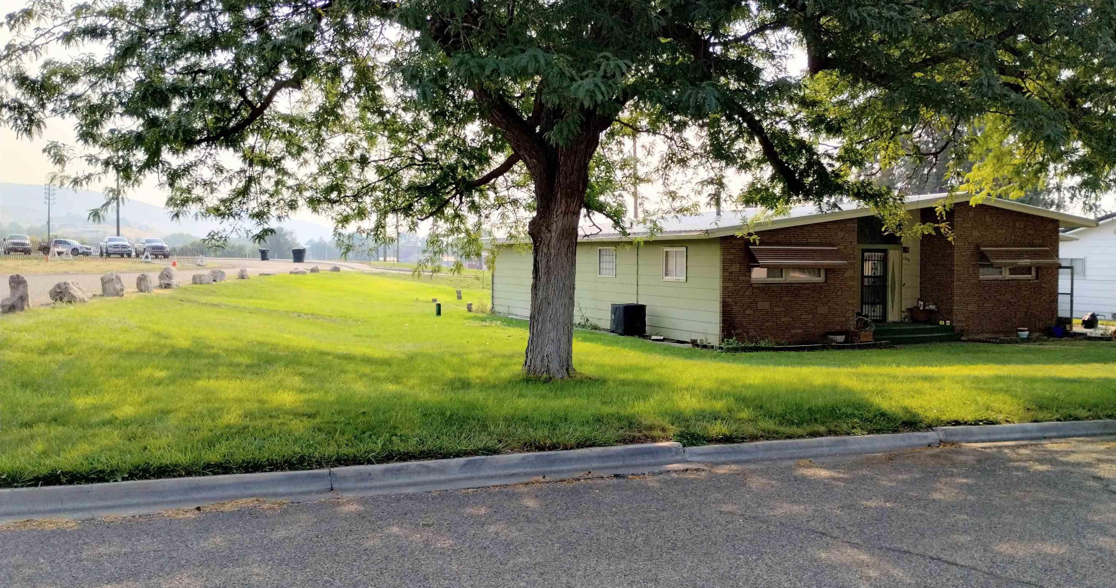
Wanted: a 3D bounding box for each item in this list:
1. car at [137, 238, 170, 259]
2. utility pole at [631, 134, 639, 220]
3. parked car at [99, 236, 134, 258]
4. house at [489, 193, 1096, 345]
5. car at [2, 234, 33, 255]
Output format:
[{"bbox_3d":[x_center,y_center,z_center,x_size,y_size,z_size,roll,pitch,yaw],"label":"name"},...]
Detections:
[{"bbox_3d":[-38.970,-4.388,87.000,2.000,1.920,5.700,-1,3,-34],"label":"car"},{"bbox_3d":[5.499,-6.878,64.000,0.300,10.200,0.300,0,2,0],"label":"utility pole"},{"bbox_3d":[-41.777,-4.428,85.500,2.020,1.930,5.700,-1,3,-33],"label":"parked car"},{"bbox_3d":[6.612,-1.118,31.010,14.090,3.920,15.090,-1,3,-26],"label":"house"},{"bbox_3d":[-50.779,-4.631,85.000,2.000,1.920,5.500,-1,3,-34],"label":"car"}]

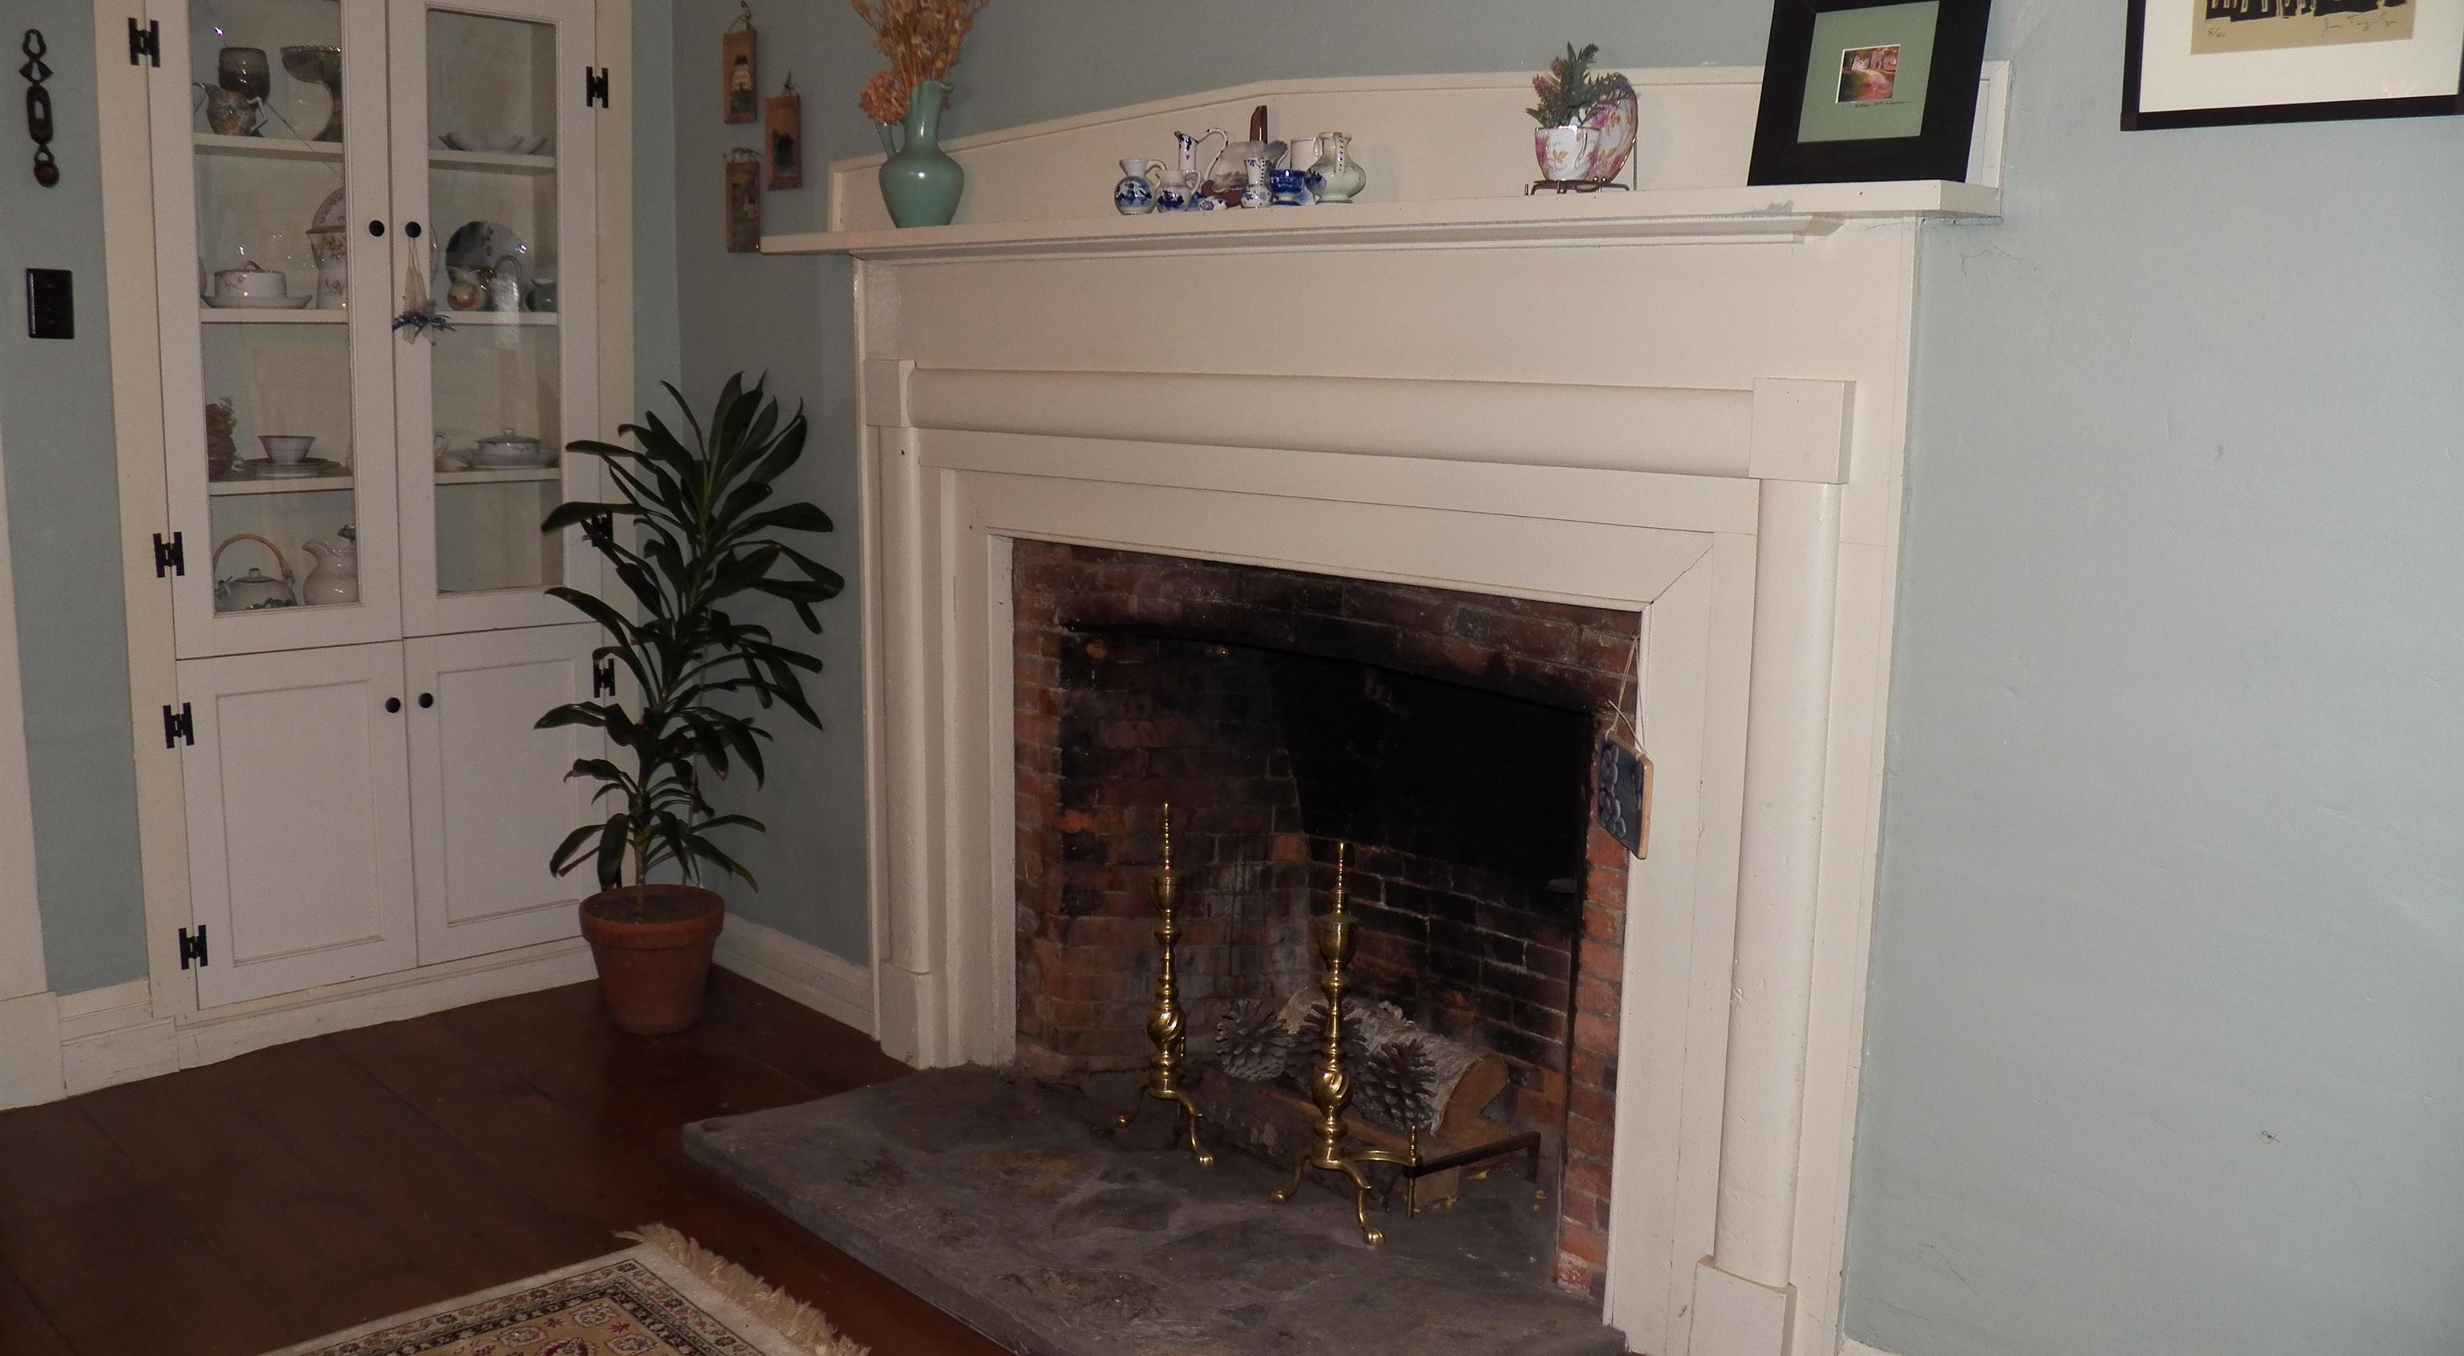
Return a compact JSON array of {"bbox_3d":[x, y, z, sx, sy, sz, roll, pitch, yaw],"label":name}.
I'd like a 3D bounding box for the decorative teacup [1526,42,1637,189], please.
[{"bbox_3d":[0.436,-0.702,2.481,0.115,0.180,0.145,-7,12,-44],"label":"decorative teacup"}]

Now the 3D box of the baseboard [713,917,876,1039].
[{"bbox_3d":[-0.935,0.586,4.108,0.025,0.135,0.700,-7,12,-44],"label":"baseboard"}]

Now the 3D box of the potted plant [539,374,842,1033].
[{"bbox_3d":[-1.032,0.053,3.830,0.560,1.270,0.530,-1,9,-16],"label":"potted plant"}]

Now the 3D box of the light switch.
[{"bbox_3d":[-1.952,-0.617,3.296,0.069,0.114,0.014,-7,12,-44],"label":"light switch"}]

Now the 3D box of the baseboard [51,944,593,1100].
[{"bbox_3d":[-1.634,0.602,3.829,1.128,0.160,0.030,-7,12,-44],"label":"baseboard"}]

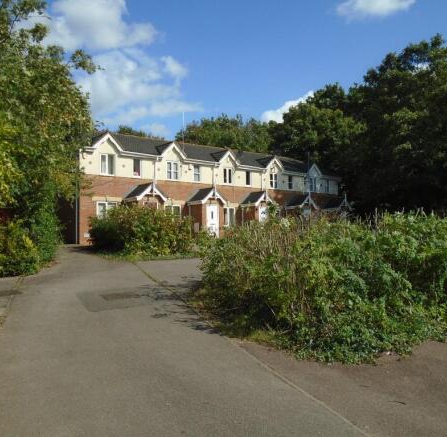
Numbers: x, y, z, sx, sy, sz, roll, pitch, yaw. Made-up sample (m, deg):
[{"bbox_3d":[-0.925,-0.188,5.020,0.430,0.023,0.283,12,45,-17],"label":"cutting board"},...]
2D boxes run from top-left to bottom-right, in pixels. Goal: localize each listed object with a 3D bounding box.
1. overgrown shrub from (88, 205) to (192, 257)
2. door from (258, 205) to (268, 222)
[{"bbox_3d":[-3.430,0.400,18.300,4.500,2.050,3.000,0,-1,-9],"label":"overgrown shrub"},{"bbox_3d":[2.750,0.280,29.200,0.920,2.070,0.080,1,-1,-37],"label":"door"}]

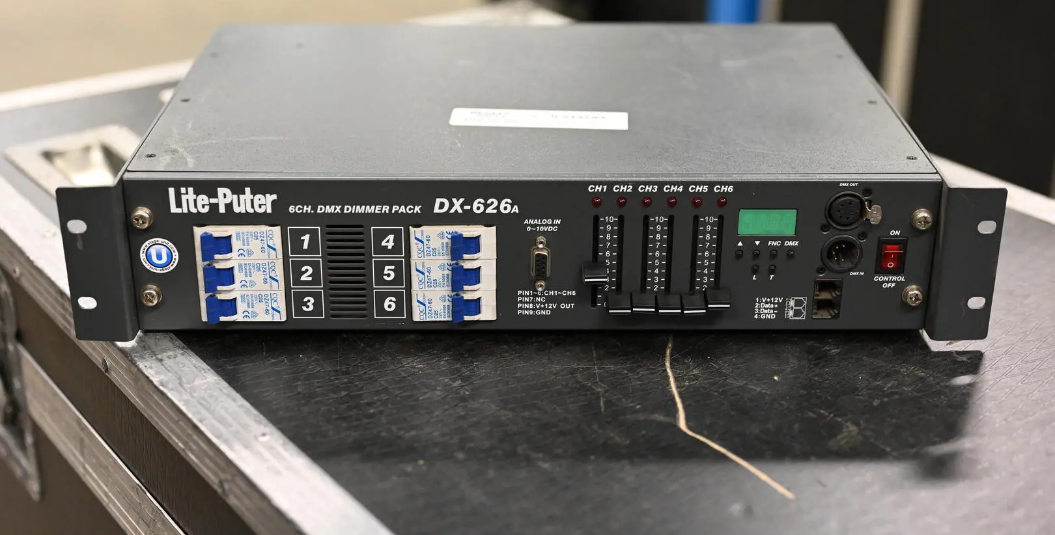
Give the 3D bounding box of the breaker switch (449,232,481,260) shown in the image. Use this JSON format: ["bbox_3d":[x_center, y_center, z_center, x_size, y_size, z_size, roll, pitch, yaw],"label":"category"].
[{"bbox_3d":[-0.032,-0.011,0.761,0.015,0.014,0.009,0,25,0],"label":"breaker switch"}]

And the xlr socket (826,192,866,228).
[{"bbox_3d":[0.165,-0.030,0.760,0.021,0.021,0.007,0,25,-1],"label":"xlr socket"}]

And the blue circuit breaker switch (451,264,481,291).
[{"bbox_3d":[-0.032,0.005,0.771,0.015,0.015,0.009,0,25,-1],"label":"blue circuit breaker switch"}]

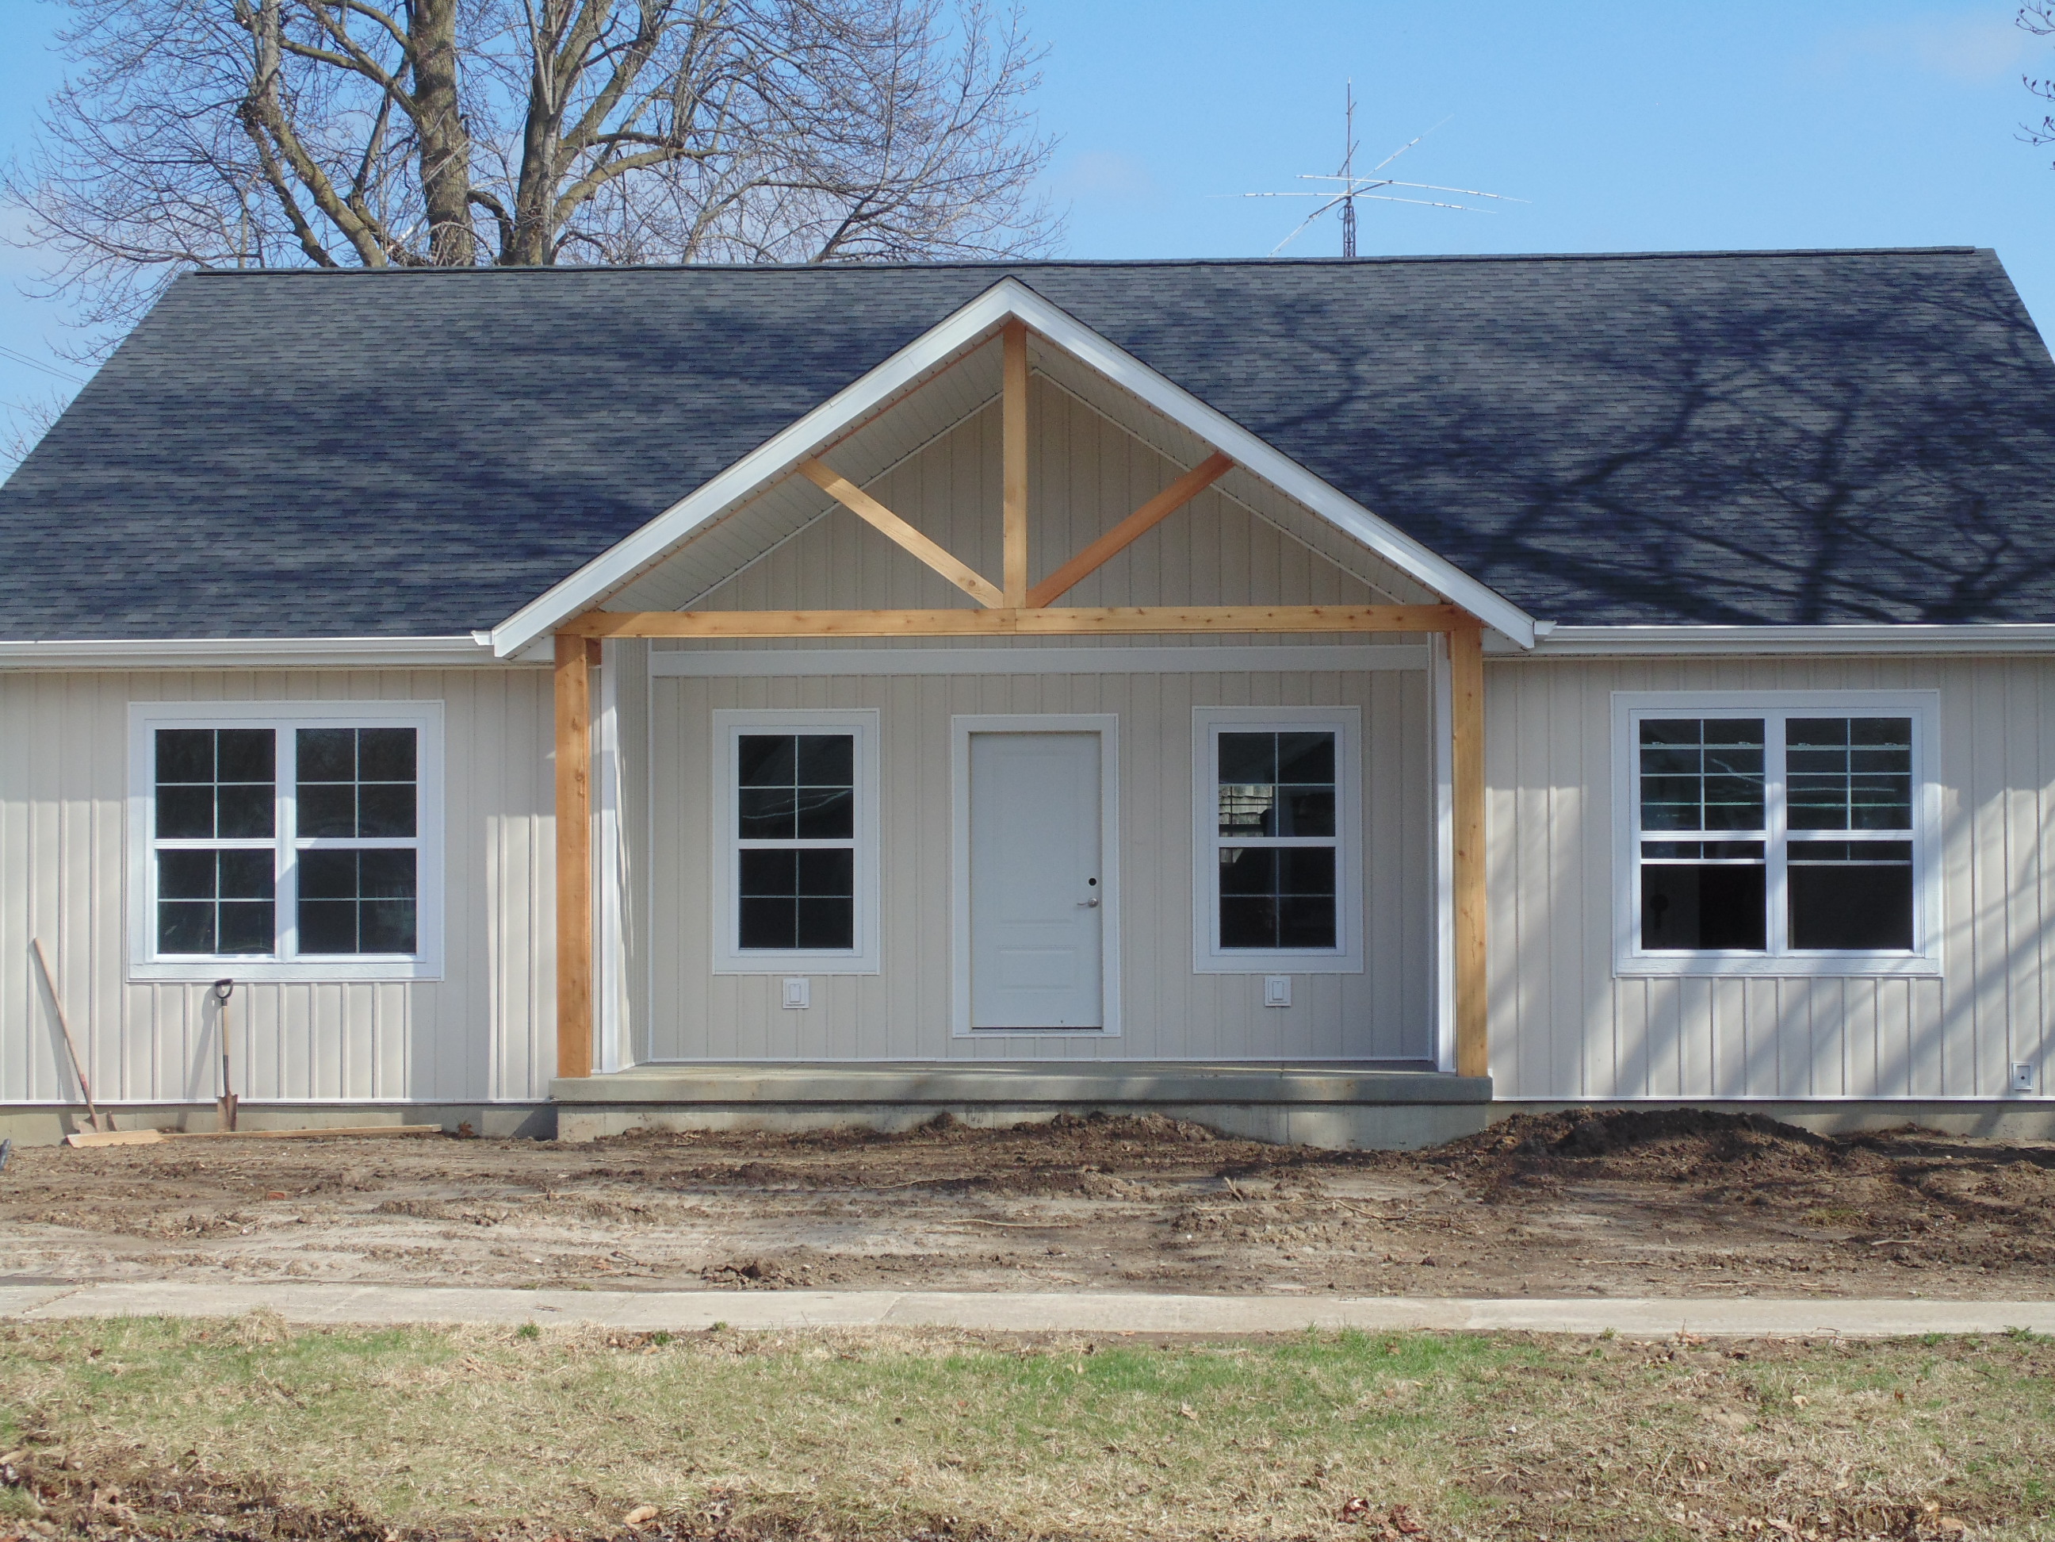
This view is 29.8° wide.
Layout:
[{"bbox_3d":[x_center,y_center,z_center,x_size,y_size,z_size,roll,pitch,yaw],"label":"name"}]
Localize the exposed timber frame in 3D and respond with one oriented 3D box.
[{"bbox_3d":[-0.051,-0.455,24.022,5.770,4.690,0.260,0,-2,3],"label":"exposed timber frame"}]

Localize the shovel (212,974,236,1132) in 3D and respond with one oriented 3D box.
[{"bbox_3d":[-5.111,1.814,24.613,0.155,0.988,0.110,-4,-10,3],"label":"shovel"}]

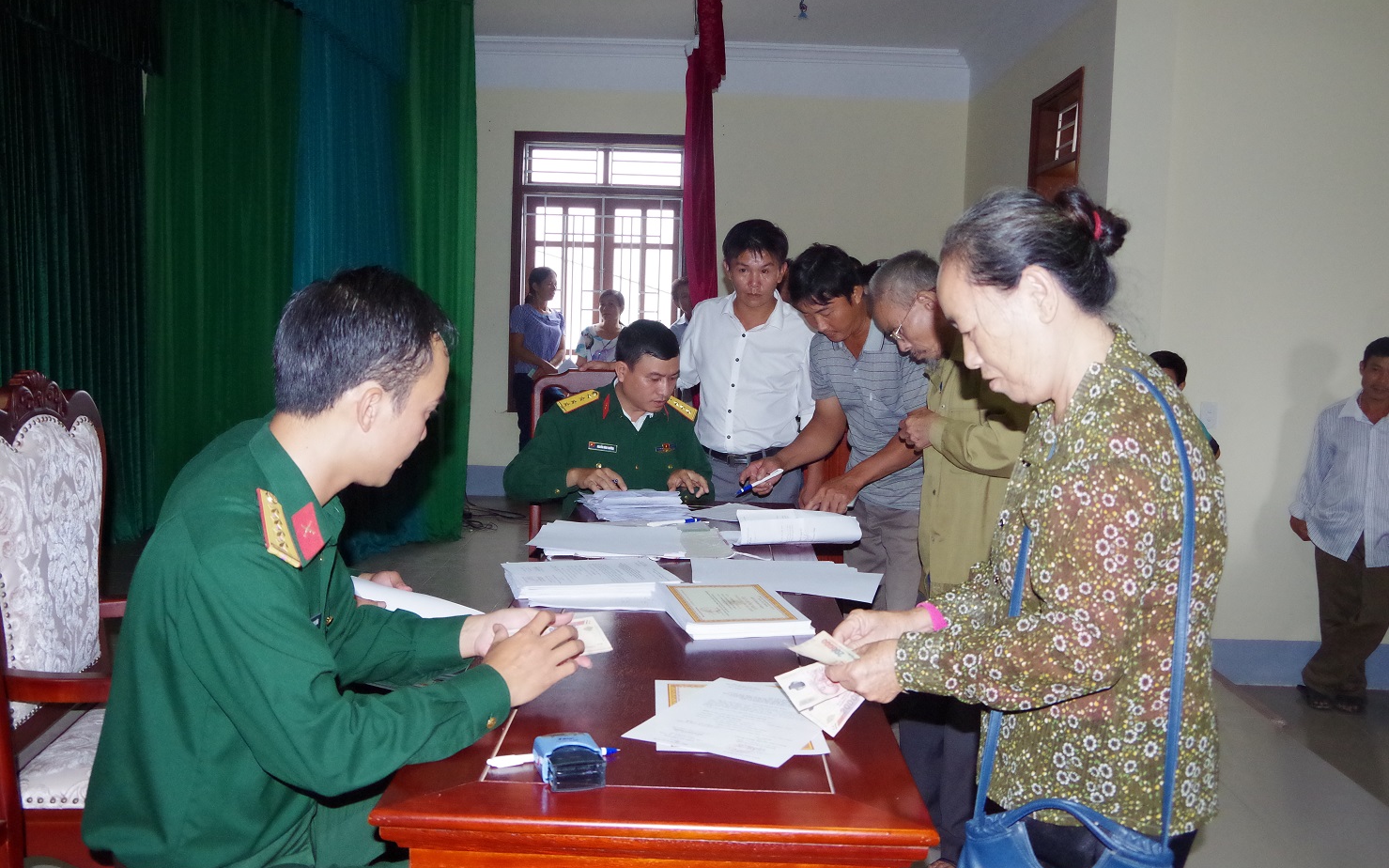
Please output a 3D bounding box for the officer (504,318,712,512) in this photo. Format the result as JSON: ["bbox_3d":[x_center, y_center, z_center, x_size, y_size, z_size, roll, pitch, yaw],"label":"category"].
[{"bbox_3d":[-0.248,0.292,3.601,0.620,1.270,0.720,1,6,-5],"label":"officer"}]

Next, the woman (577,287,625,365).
[{"bbox_3d":[-0.538,-0.205,7.524,0.450,1.420,0.420,3,6,9],"label":"woman"}]

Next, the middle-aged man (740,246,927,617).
[{"bbox_3d":[0.445,0.253,3.117,0.480,1.490,0.550,7,8,43],"label":"middle-aged man"}]

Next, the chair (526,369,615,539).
[{"bbox_3d":[-0.236,0.370,3.586,0.480,1.100,0.520,1,6,-11],"label":"chair"}]

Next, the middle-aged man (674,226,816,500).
[{"bbox_3d":[0.158,0.141,3.632,0.460,1.590,0.320,3,6,15],"label":"middle-aged man"}]

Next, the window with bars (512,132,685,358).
[{"bbox_3d":[-0.628,-1.116,8.027,1.185,1.780,0.150,2,6,0],"label":"window with bars"}]

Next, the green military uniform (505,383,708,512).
[{"bbox_3d":[-0.243,0.146,3.606,0.620,0.620,0.500,1,6,-5],"label":"green military uniform"}]

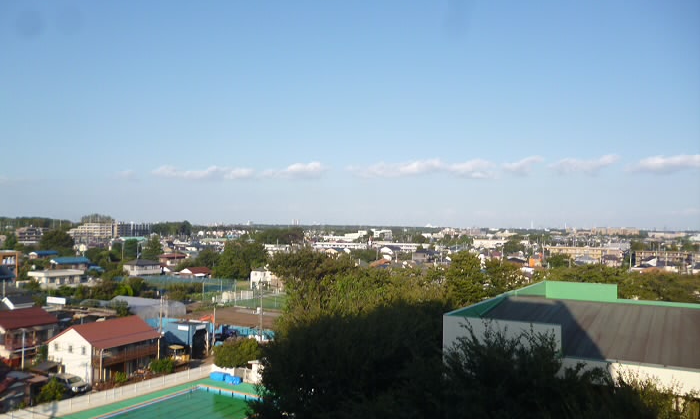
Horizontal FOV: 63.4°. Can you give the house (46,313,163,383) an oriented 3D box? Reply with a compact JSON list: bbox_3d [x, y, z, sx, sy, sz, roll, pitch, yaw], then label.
[{"bbox_3d":[-33.592,18.879,78.095,9.420,6.870,10.930,0,-2,24],"label":"house"}]

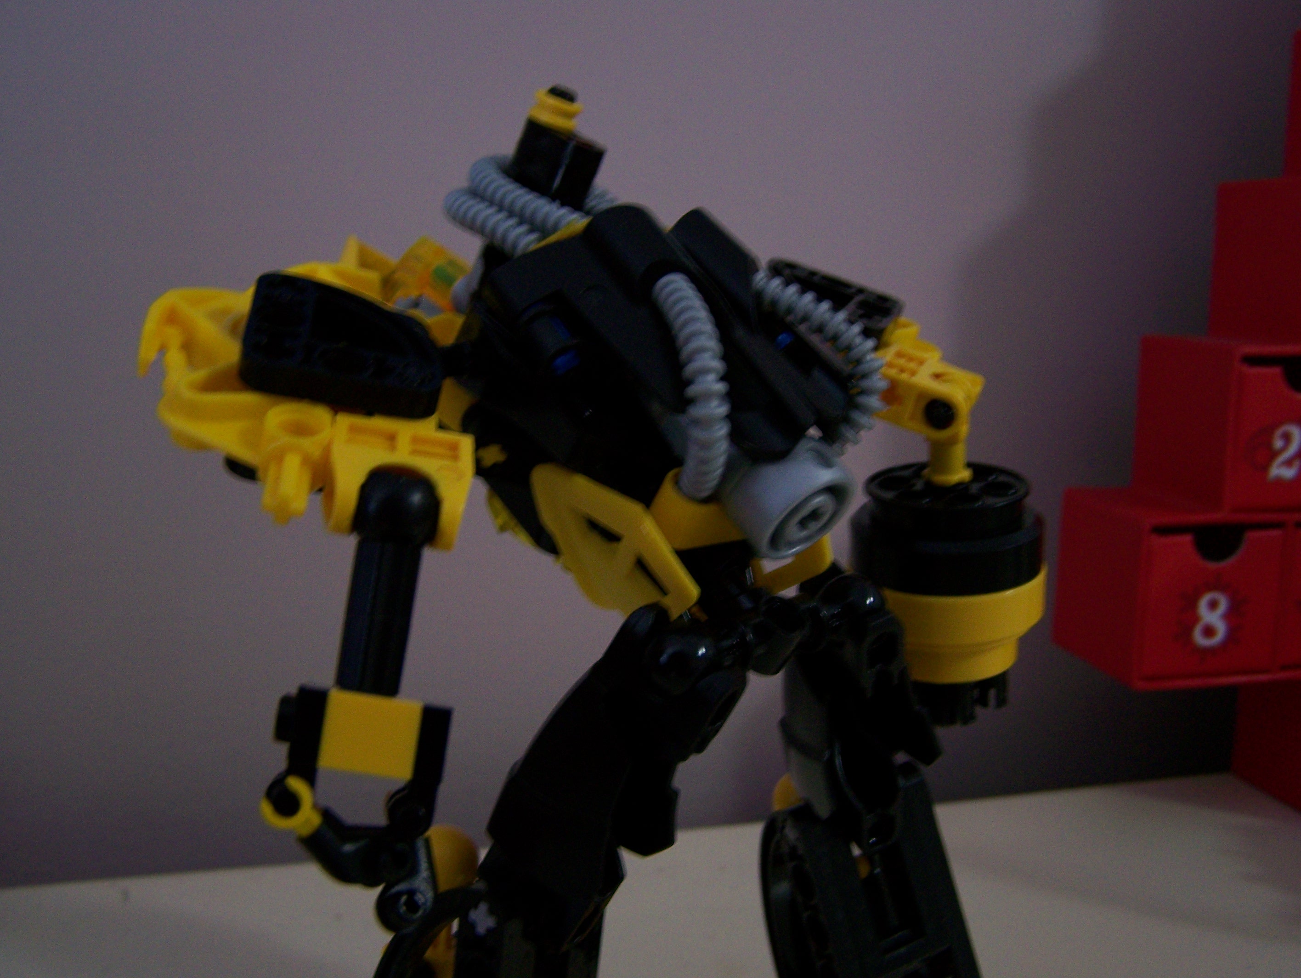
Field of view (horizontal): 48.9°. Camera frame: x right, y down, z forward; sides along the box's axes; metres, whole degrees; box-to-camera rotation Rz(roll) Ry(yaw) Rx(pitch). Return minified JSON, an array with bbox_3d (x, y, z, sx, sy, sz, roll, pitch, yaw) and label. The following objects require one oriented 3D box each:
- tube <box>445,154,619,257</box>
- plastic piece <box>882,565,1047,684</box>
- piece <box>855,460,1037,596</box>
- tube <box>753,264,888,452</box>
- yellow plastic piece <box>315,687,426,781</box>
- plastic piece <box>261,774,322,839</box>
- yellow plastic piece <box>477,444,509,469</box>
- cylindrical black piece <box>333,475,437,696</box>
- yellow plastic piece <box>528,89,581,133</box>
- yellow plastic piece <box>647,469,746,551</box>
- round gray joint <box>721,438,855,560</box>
[{"bbox_3d":[-0.019,-0.044,0.223,0.025,0.013,0.018,19,13,0],"label":"tube"},{"bbox_3d":[0.047,0.020,0.227,0.031,0.017,0.031,-3,16,0],"label":"plastic piece"},{"bbox_3d":[0.046,0.006,0.223,0.030,0.013,0.030,-3,16,0],"label":"piece"},{"bbox_3d":[0.024,-0.018,0.197,0.009,0.026,0.015,-25,0,-34],"label":"tube"},{"bbox_3d":[-0.029,0.026,0.149,0.010,0.008,0.008,9,-6,-1],"label":"yellow plastic piece"},{"bbox_3d":[-0.038,0.033,0.149,0.006,0.005,0.004,45,4,0],"label":"plastic piece"},{"bbox_3d":[-0.024,-0.005,0.217,0.005,0.005,0.005,21,0,18],"label":"yellow plastic piece"},{"bbox_3d":[-0.028,0.010,0.150,0.009,0.025,0.009,9,-5,0],"label":"cylindrical black piece"},{"bbox_3d":[-0.015,-0.059,0.225,0.007,0.004,0.007,19,13,0],"label":"yellow plastic piece"},{"bbox_3d":[0.005,0.003,0.166,0.013,0.009,0.011,10,9,-14],"label":"yellow plastic piece"},{"bbox_3d":[0.017,0.001,0.180,0.012,0.016,0.015,49,31,19],"label":"round gray joint"}]

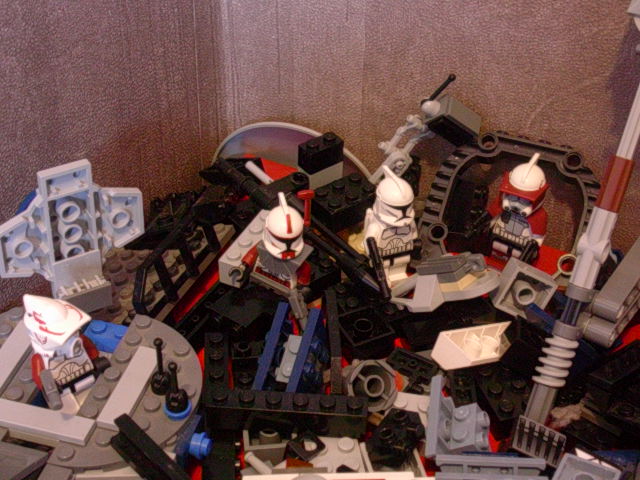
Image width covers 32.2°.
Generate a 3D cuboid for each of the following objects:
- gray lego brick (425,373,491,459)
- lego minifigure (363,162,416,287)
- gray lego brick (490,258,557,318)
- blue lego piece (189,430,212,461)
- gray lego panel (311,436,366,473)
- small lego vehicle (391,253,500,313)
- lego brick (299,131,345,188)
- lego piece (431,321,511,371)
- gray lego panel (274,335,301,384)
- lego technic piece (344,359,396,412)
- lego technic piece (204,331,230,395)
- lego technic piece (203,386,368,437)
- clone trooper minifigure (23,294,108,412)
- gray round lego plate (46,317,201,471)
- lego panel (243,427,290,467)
[{"bbox_3d":[0.043,0.056,0.347,0.019,0.012,0.027,-3,37,-4],"label":"gray lego brick"},{"bbox_3d":[0.024,-0.004,0.371,0.024,0.044,0.013,-17,37,-23],"label":"lego minifigure"},{"bbox_3d":[0.070,0.017,0.383,0.016,0.016,0.011,25,16,-10],"label":"gray lego brick"},{"bbox_3d":[-0.035,0.061,0.328,0.005,0.008,0.008,6,55,15],"label":"blue lego piece"},{"bbox_3d":[0.004,0.066,0.327,0.016,0.005,0.016,-4,42,-6],"label":"gray lego panel"},{"bbox_3d":[0.043,0.013,0.377,0.038,0.015,0.018,-4,38,-6],"label":"small lego vehicle"},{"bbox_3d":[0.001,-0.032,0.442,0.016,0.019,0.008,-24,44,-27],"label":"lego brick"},{"bbox_3d":[0.047,0.033,0.348,0.024,0.009,0.013,-9,40,-12],"label":"lego piece"},{"bbox_3d":[-0.009,0.037,0.337,0.008,0.006,0.016,8,72,24],"label":"gray lego panel"},{"bbox_3d":[0.014,0.045,0.340,0.016,0.016,0.010,-9,1,-26],"label":"lego technic piece"},{"bbox_3d":[-0.032,0.040,0.347,0.008,0.011,0.024,-1,40,-5],"label":"lego technic piece"},{"bbox_3d":[-0.010,0.051,0.333,0.048,0.011,0.008,4,40,-1],"label":"lego technic piece"},{"bbox_3d":[-0.073,0.033,0.317,0.016,0.040,0.024,21,41,41],"label":"clone trooper minifigure"},{"bbox_3d":[-0.051,0.046,0.324,0.032,0.005,0.064,11,38,11],"label":"gray round lego plate"},{"bbox_3d":[-0.016,0.062,0.340,0.016,0.011,0.016,-4,34,-7],"label":"lego panel"}]

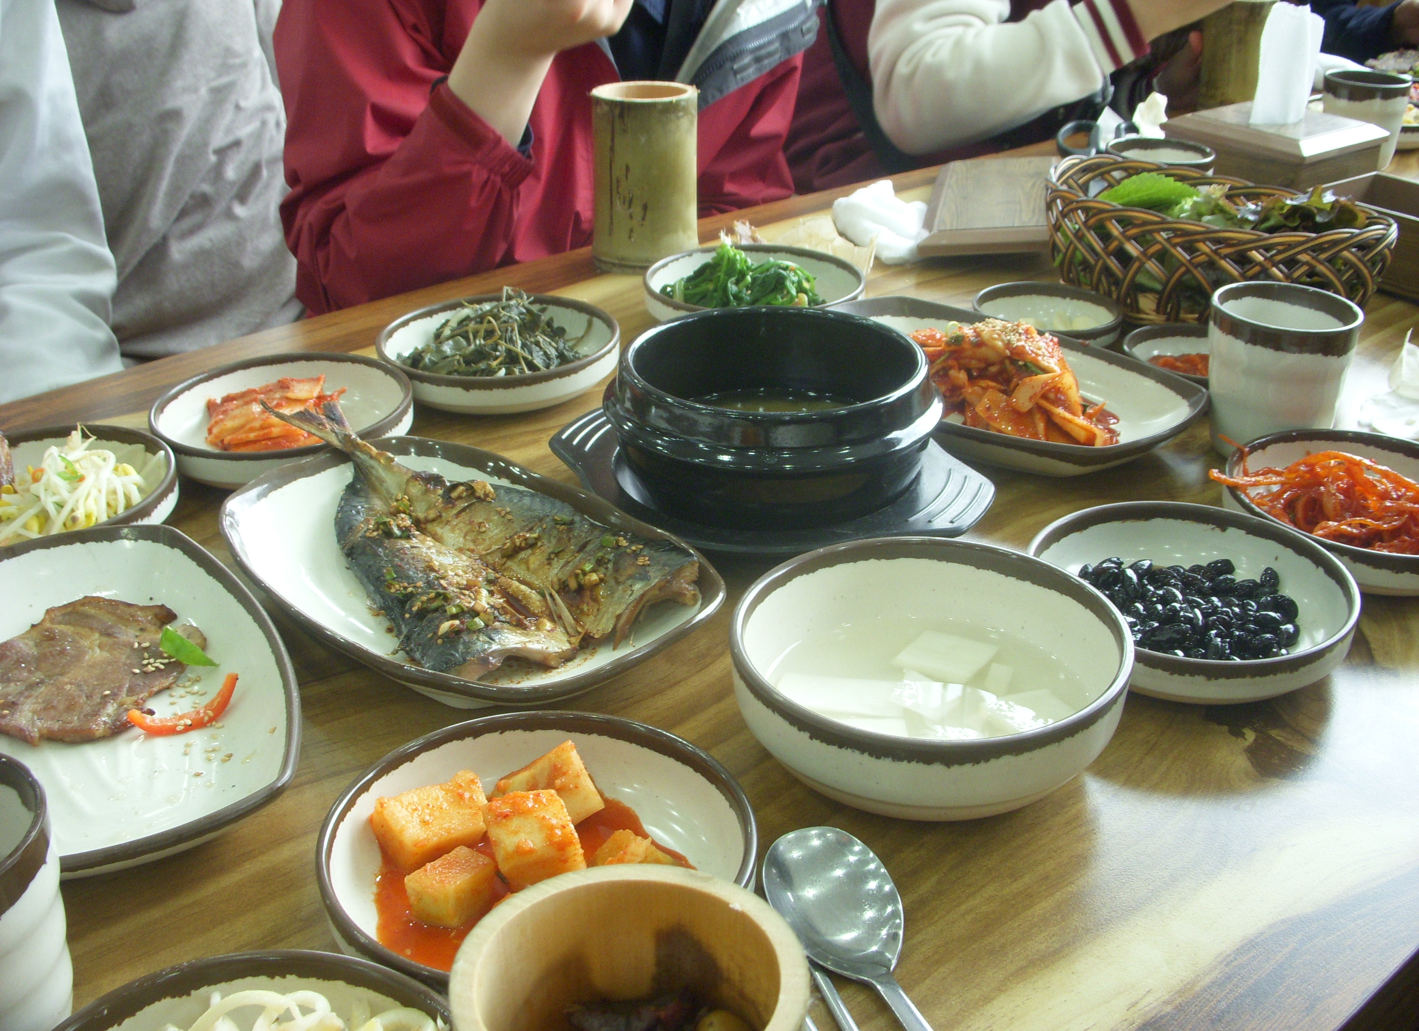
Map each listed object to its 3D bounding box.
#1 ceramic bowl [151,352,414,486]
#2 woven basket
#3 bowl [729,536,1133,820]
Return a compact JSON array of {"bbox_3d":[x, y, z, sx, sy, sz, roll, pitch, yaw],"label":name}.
[{"bbox_3d":[-0.233,-0.049,0.860,0.140,0.031,0.140,0,27,0],"label":"ceramic bowl"},{"bbox_3d":[0.321,-0.176,1.032,0.235,0.075,0.125,24,36,39],"label":"woven basket"},{"bbox_3d":[0.084,0.065,0.599,0.148,0.050,0.148,0,27,0],"label":"bowl"}]

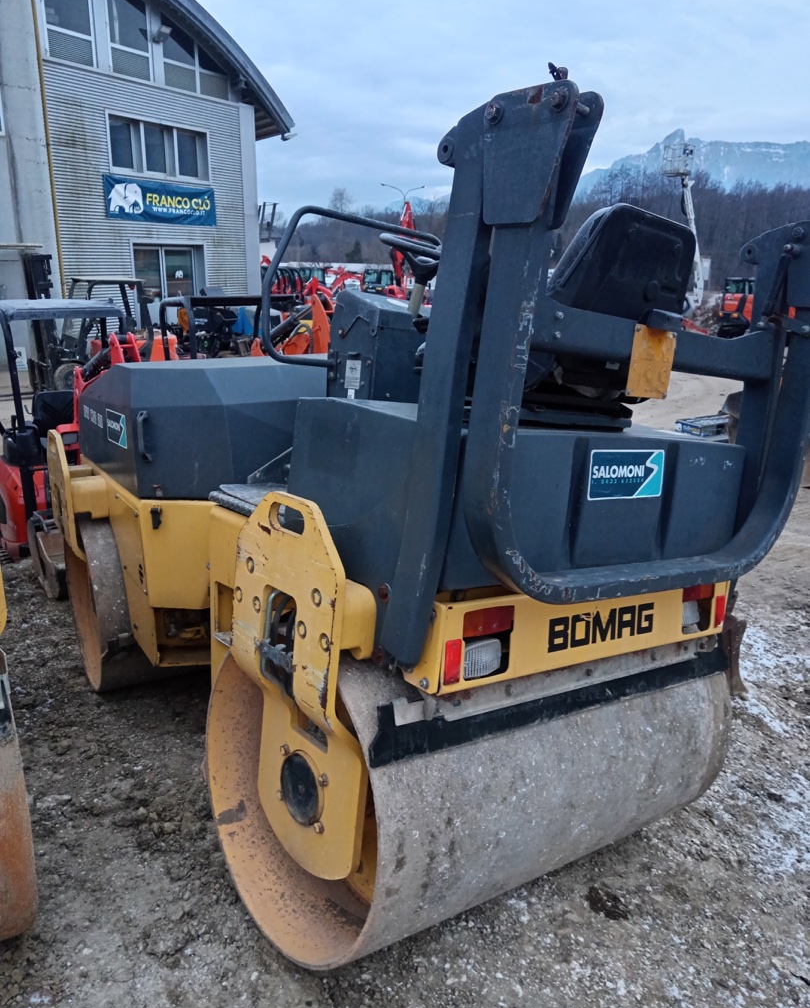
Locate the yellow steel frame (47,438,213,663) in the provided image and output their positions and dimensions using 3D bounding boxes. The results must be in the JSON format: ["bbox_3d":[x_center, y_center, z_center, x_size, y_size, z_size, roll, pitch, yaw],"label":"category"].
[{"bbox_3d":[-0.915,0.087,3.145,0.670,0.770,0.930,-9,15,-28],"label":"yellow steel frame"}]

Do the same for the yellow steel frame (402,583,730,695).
[{"bbox_3d":[0.403,0.243,1.904,0.970,0.180,0.140,-2,7,-38],"label":"yellow steel frame"}]

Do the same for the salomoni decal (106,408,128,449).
[{"bbox_3d":[-0.934,-0.245,2.730,0.012,0.110,0.290,-9,15,-28],"label":"salomoni decal"}]

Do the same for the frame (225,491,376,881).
[{"bbox_3d":[-0.204,0.368,1.767,0.180,0.790,0.390,-2,11,-38],"label":"frame"}]

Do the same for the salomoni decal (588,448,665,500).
[{"bbox_3d":[0.481,-0.064,1.819,0.255,0.105,0.012,-2,7,-38],"label":"salomoni decal"}]

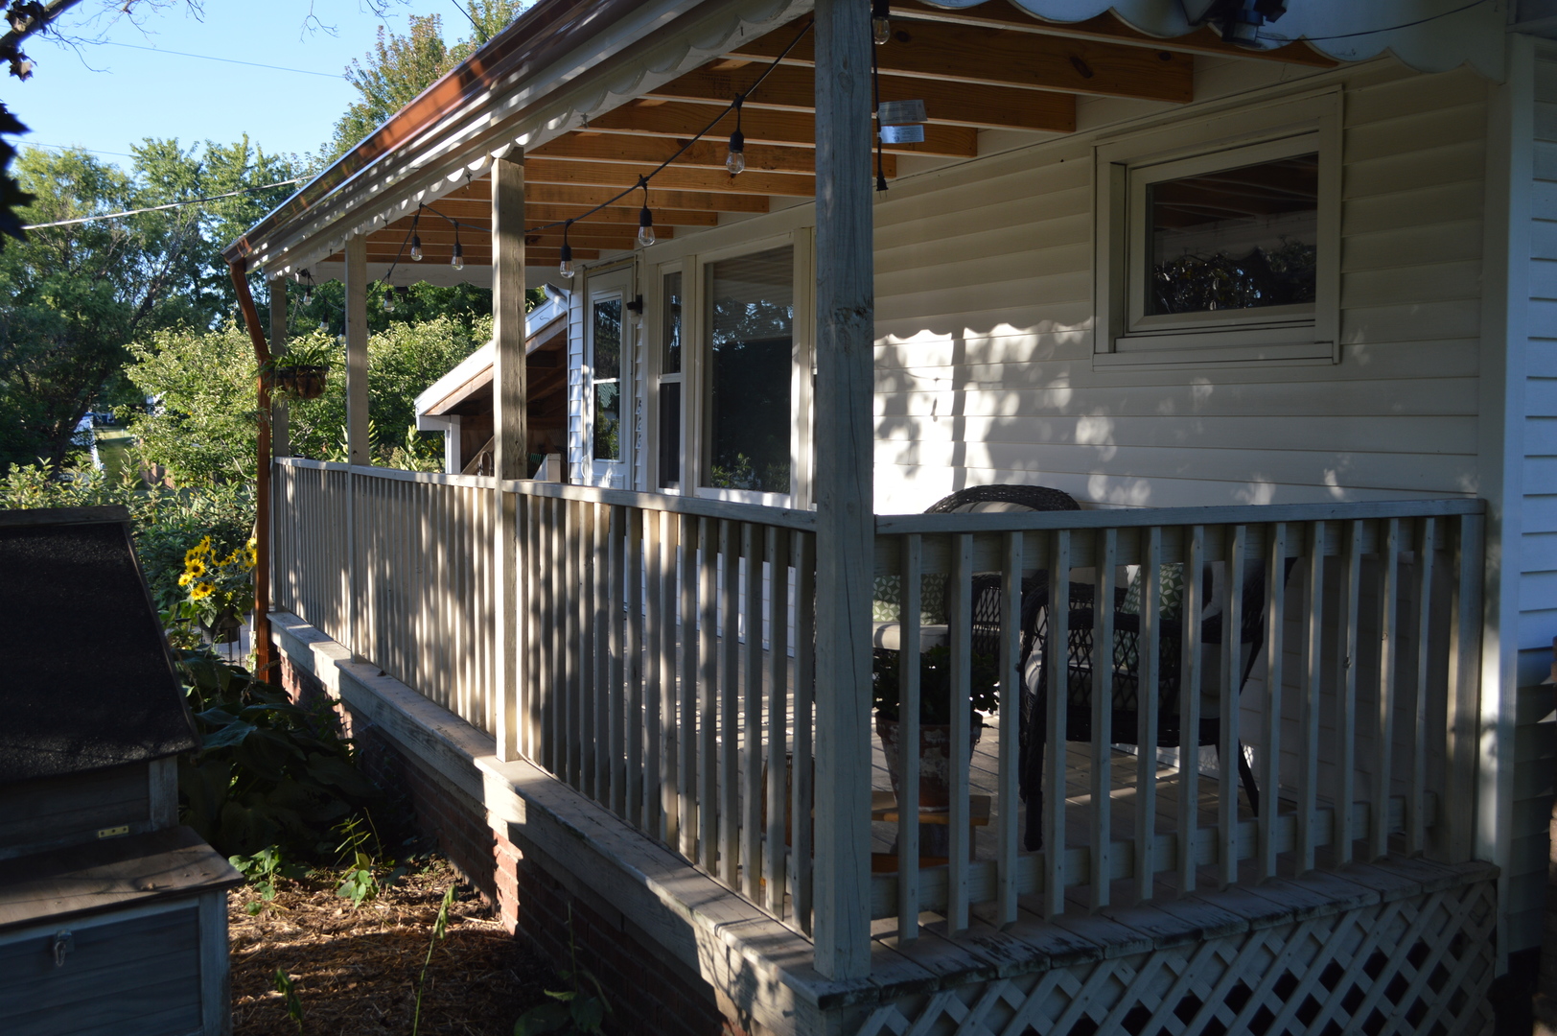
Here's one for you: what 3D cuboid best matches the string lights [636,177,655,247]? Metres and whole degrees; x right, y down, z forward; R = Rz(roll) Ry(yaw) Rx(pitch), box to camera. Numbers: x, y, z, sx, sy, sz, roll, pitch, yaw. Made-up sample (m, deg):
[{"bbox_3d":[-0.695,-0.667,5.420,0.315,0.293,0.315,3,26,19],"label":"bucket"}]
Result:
[{"bbox_3d":[-0.365,-0.842,4.281,0.050,0.198,0.050,0,4,0],"label":"string lights"}]

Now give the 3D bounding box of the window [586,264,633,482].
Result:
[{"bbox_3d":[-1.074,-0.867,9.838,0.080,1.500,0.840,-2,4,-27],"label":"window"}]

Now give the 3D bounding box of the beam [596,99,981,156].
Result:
[{"bbox_3d":[-0.026,-1.455,5.675,1.829,0.176,0.040,-3,5,-27],"label":"beam"}]

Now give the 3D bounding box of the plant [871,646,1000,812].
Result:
[{"bbox_3d":[0.370,0.505,3.836,0.350,0.400,0.350,0,4,3],"label":"plant"}]

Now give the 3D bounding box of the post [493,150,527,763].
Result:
[{"bbox_3d":[-0.922,-0.198,5.345,0.086,2.083,0.086,-2,4,-27],"label":"post"}]

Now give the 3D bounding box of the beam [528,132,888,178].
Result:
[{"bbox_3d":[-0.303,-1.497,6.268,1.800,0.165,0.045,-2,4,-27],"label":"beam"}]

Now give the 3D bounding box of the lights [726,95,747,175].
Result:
[{"bbox_3d":[-0.102,-0.913,3.711,0.049,0.187,0.049,0,4,0],"label":"lights"}]

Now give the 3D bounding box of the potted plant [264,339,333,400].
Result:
[{"bbox_3d":[-2.738,-0.846,8.873,0.400,0.360,0.400,-2,4,-27],"label":"potted plant"}]

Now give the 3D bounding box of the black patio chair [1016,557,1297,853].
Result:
[{"bbox_3d":[1.072,0.436,4.467,0.770,0.890,0.680,0,4,1],"label":"black patio chair"}]

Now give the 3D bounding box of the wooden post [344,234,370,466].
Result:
[{"bbox_3d":[-2.028,-0.348,7.500,0.090,2.050,0.090,-2,4,-27],"label":"wooden post"}]

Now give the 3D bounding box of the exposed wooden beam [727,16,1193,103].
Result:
[{"bbox_3d":[0.530,-1.386,4.586,1.829,0.176,0.040,-3,5,-27],"label":"exposed wooden beam"}]

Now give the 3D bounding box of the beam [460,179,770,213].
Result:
[{"bbox_3d":[-0.853,-1.558,7.295,1.829,0.176,0.040,-3,5,-27],"label":"beam"}]

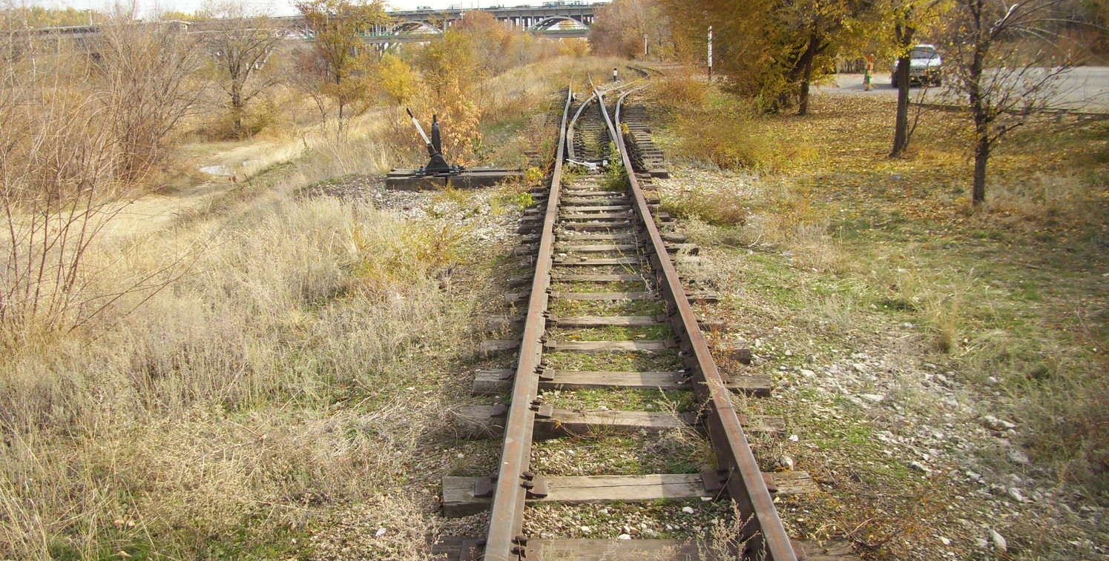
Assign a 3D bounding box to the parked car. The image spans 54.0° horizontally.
[{"bbox_3d":[12.880,-7.674,38.780,1.700,1.460,4.200,3,13,14],"label":"parked car"}]

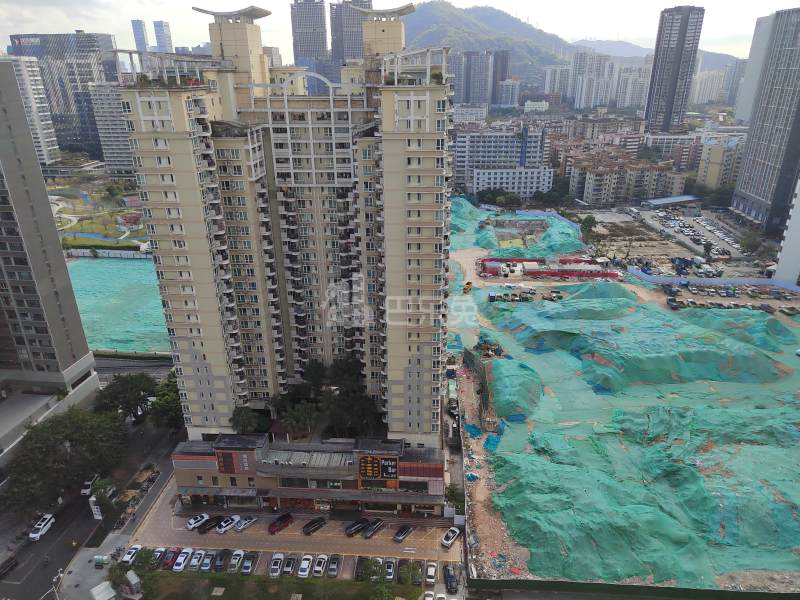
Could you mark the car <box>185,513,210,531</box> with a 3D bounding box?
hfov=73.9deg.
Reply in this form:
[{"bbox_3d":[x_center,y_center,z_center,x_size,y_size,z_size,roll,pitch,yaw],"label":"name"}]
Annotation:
[{"bbox_3d":[-40.656,44.359,106.844,4.550,1.480,1.800,-17,27,-34],"label":"car"}]

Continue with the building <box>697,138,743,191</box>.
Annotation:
[{"bbox_3d":[227.929,-92.651,382.053,24.827,37.500,18.000,8,24,20],"label":"building"}]

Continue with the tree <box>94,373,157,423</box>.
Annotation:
[{"bbox_3d":[-72.330,26.632,140.201,14.800,9.400,13.200,-1,22,0],"label":"tree"}]

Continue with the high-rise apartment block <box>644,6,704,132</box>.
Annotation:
[{"bbox_3d":[261.930,-205.056,517.399,32.721,141.000,28.000,7,24,18],"label":"high-rise apartment block"}]

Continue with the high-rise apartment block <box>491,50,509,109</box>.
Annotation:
[{"bbox_3d":[133.744,-280.531,715.586,24.301,100.500,24.000,1,23,5],"label":"high-rise apartment block"}]

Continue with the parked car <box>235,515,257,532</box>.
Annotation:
[{"bbox_3d":[-30.739,44.418,106.362,4.550,1.480,1.800,-17,28,-34],"label":"parked car"}]

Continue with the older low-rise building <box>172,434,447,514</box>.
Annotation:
[{"bbox_3d":[-17.986,36.412,110.477,53.500,12.800,8.800,0,22,3],"label":"older low-rise building"}]

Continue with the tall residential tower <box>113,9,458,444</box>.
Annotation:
[{"bbox_3d":[-17.060,-15.550,117.480,54.500,86.200,44.000,1,23,4],"label":"tall residential tower"}]

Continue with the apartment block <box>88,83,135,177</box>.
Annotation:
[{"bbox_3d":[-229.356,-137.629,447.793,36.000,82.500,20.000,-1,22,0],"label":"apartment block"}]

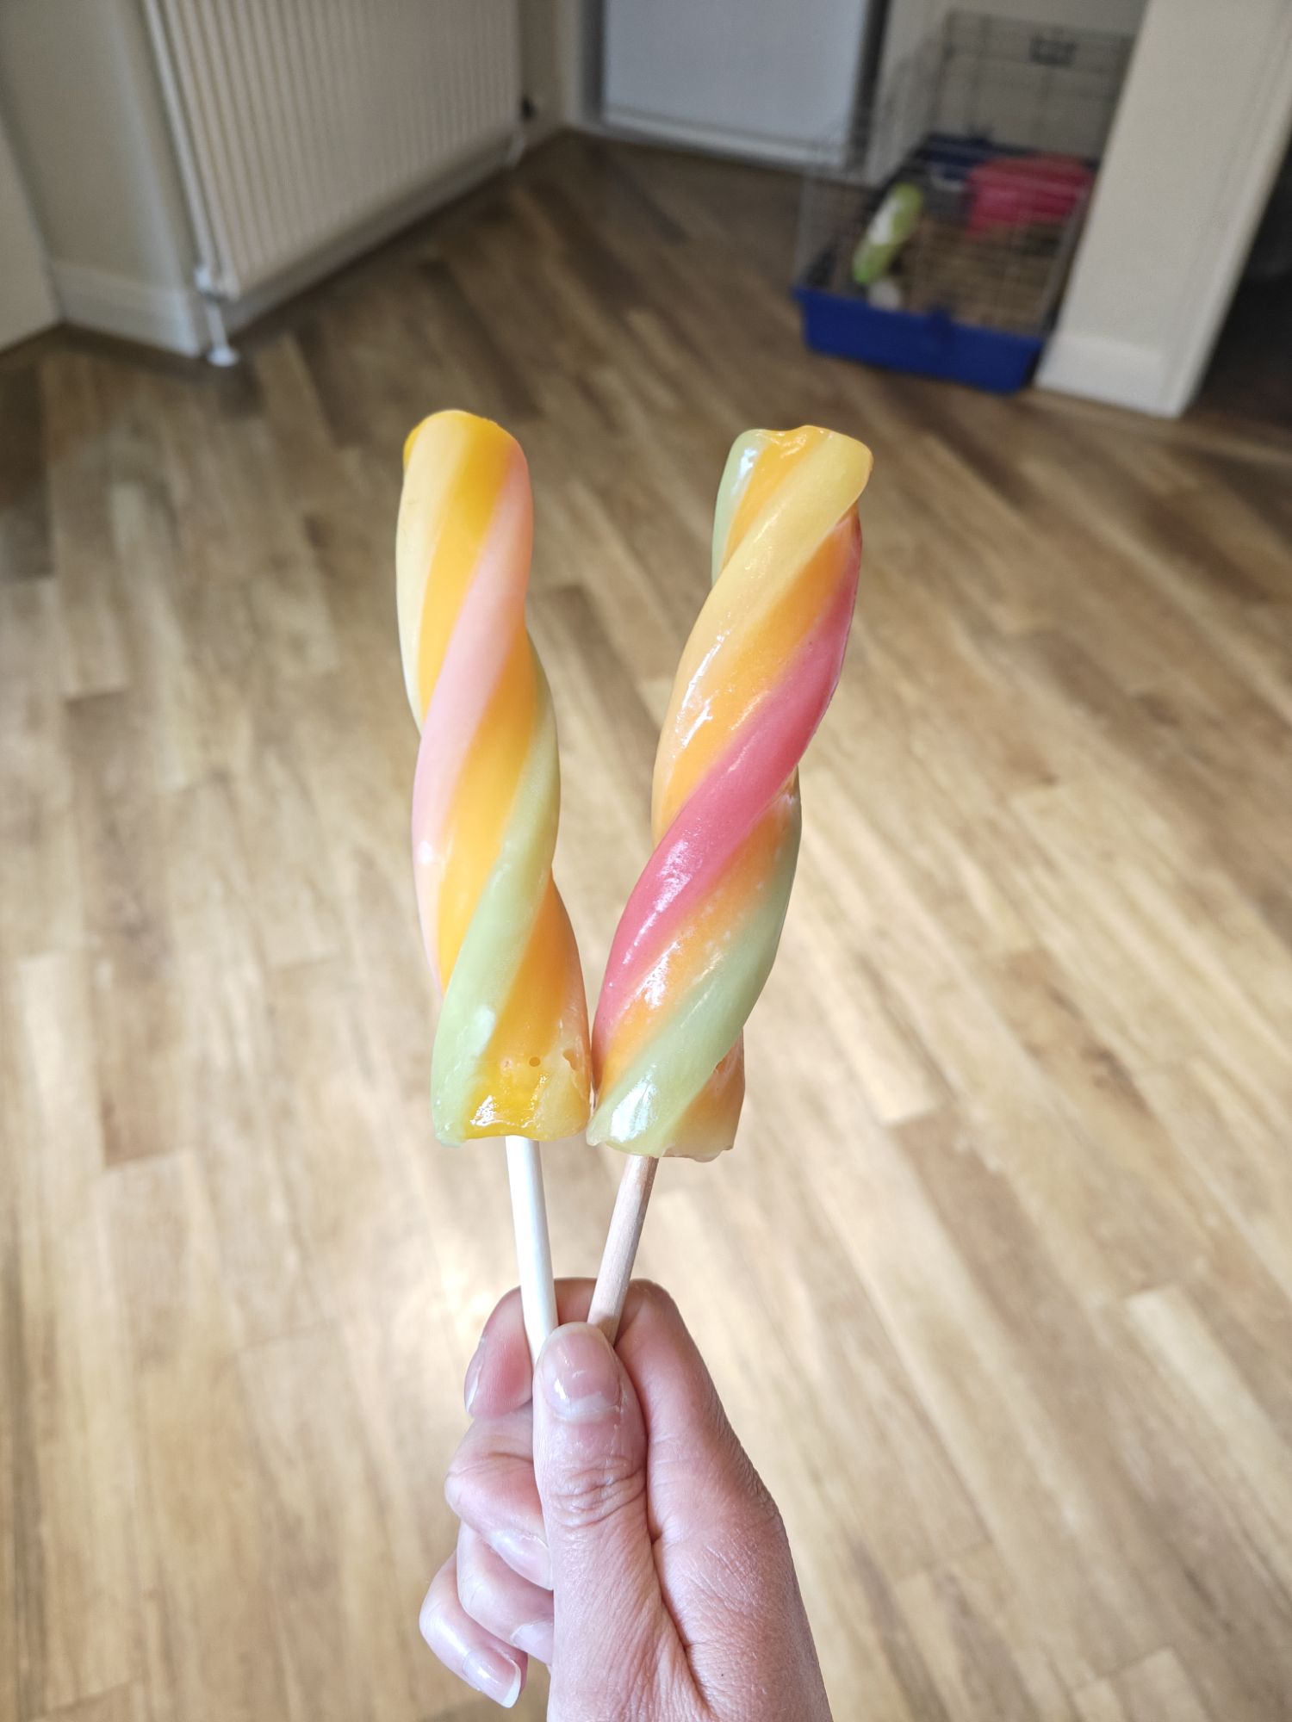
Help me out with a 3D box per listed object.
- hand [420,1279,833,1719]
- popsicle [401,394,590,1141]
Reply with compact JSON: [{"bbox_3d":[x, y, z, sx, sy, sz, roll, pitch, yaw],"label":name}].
[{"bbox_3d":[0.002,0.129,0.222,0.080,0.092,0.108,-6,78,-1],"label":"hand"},{"bbox_3d":[-0.030,-0.019,0.223,0.029,0.028,0.140,-5,80,0],"label":"popsicle"}]

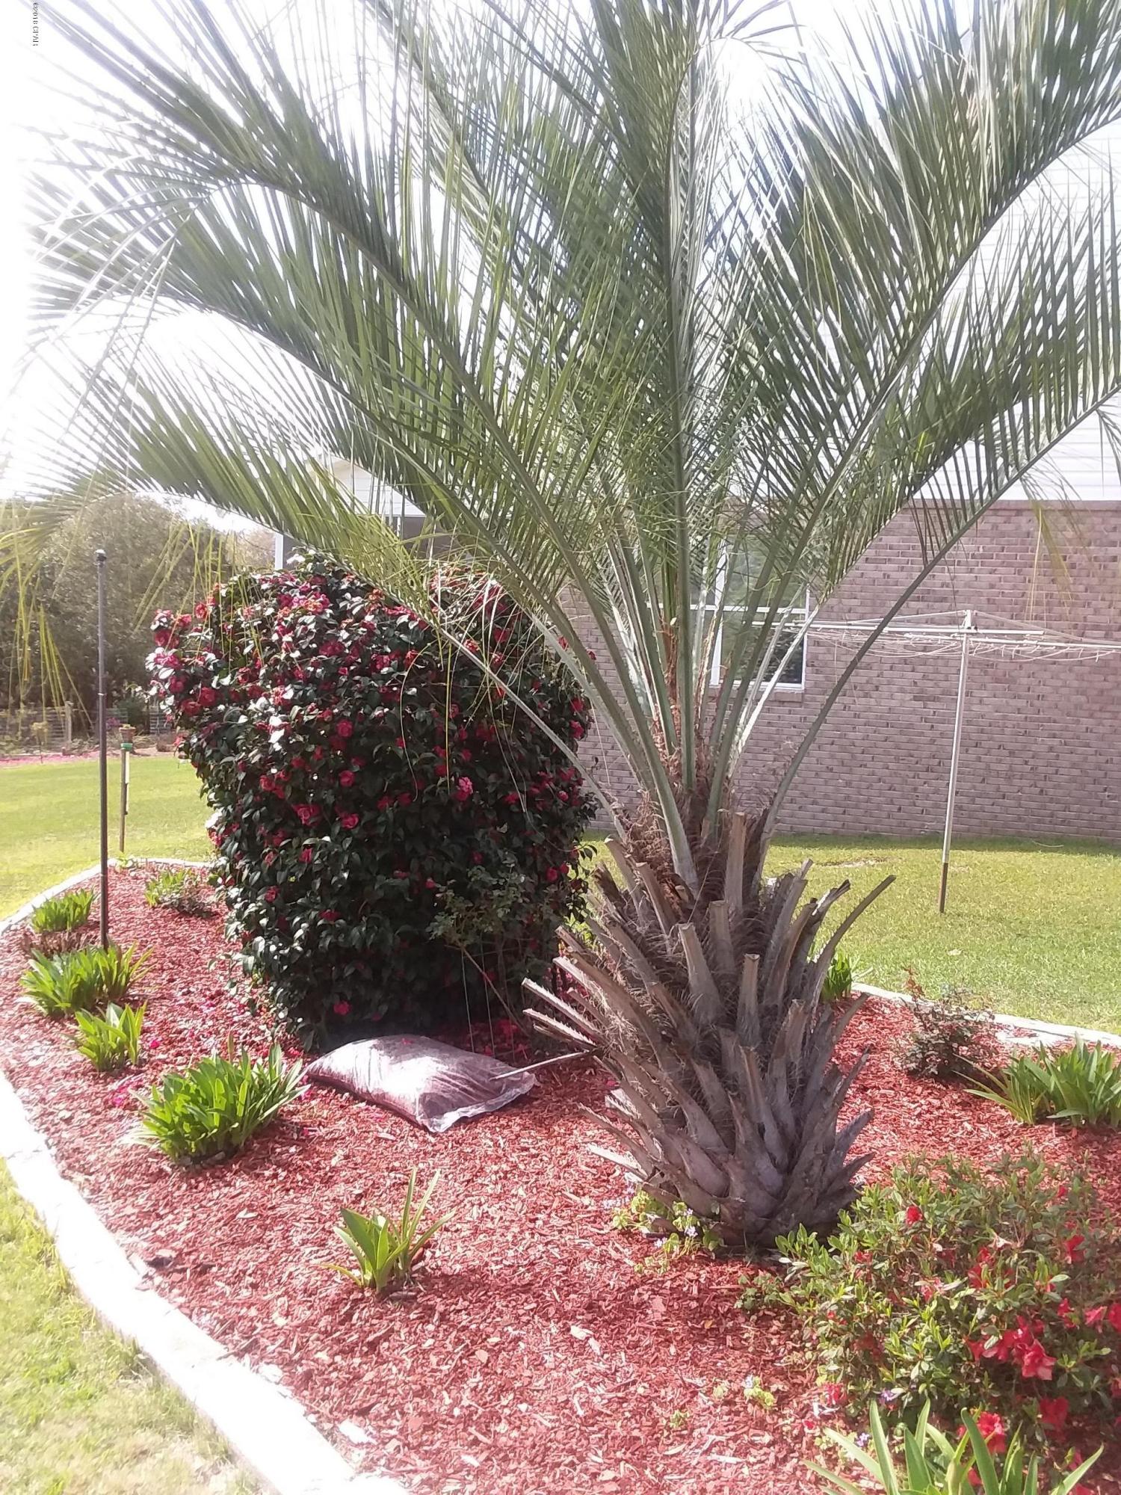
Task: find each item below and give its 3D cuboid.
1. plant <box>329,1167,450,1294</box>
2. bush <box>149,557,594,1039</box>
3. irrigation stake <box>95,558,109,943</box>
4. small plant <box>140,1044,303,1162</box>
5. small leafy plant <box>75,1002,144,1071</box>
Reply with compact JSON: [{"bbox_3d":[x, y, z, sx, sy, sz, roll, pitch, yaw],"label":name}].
[{"bbox_3d":[-0.395,1.117,2.916,0.265,0.250,0.220,2,5,-7],"label":"plant"},{"bbox_3d":[-0.719,0.121,4.953,1.800,1.830,1.650,2,5,-8],"label":"bush"},{"bbox_3d":[-1.933,0.062,5.303,0.043,1.777,0.043,-1,6,-20],"label":"irrigation stake"},{"bbox_3d":[-0.993,1.022,3.662,0.460,0.250,0.340,-2,7,-39],"label":"small plant"},{"bbox_3d":[-1.541,0.964,4.301,0.235,0.200,0.200,1,6,-20],"label":"small leafy plant"}]

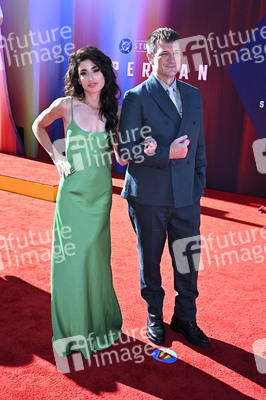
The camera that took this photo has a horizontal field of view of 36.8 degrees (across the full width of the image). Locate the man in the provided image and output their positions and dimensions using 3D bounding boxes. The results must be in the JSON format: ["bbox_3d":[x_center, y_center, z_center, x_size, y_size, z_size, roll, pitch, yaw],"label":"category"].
[{"bbox_3d":[0.181,-0.025,2.285,0.550,1.800,0.420,-1,13,-20],"label":"man"}]

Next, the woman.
[{"bbox_3d":[-0.228,0.046,2.193,0.620,1.660,0.440,1,12,-8],"label":"woman"}]

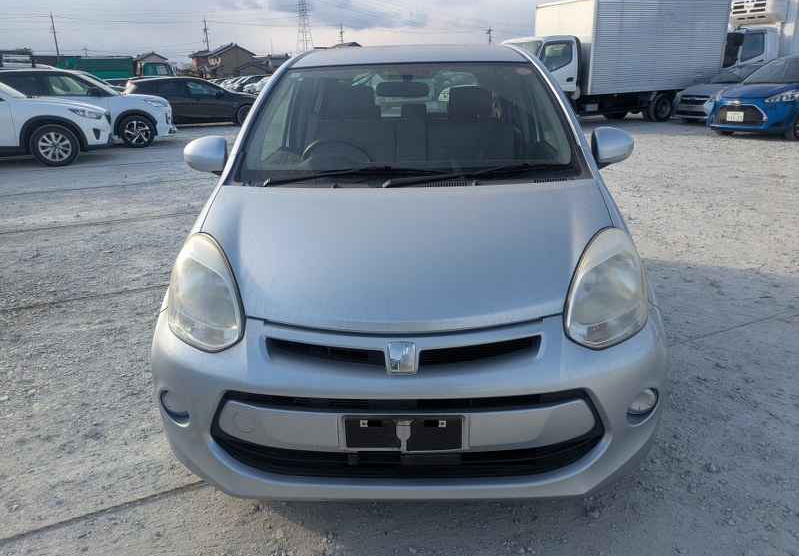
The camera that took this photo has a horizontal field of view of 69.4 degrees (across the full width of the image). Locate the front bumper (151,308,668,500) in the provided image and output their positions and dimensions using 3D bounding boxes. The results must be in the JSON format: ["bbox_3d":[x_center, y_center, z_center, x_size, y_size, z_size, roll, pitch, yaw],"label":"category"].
[{"bbox_3d":[0.019,0.362,1.777,1.630,0.520,0.460,-1,20,2],"label":"front bumper"}]

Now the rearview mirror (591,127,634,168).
[{"bbox_3d":[0.895,-0.567,2.453,0.205,0.165,0.135,-1,20,2],"label":"rearview mirror"}]

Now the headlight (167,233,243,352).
[{"bbox_3d":[-0.587,0.029,1.786,0.310,0.250,0.440,-1,20,2],"label":"headlight"}]

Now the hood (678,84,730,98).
[{"bbox_3d":[7.492,-4.524,13.855,1.050,0.280,1.460,-10,21,-23],"label":"hood"}]

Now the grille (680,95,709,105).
[{"bbox_3d":[6.989,-4.228,13.713,0.140,0.190,0.840,-10,21,-23],"label":"grille"}]

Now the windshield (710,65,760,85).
[{"bbox_3d":[8.266,-4.945,14.087,0.850,0.430,1.400,-10,21,-23],"label":"windshield"}]

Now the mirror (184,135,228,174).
[{"bbox_3d":[-0.825,-0.538,2.495,0.205,0.165,0.135,-1,20,2],"label":"mirror"}]

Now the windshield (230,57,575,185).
[{"bbox_3d":[0.035,-0.666,2.405,1.370,0.460,0.800,-1,19,3],"label":"windshield"}]

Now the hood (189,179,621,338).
[{"bbox_3d":[0.019,-0.116,1.909,1.410,0.290,0.840,-1,20,2],"label":"hood"}]

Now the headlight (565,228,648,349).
[{"bbox_3d":[0.599,0.017,1.720,0.320,0.290,0.390,-1,19,3],"label":"headlight"}]

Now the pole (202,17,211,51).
[{"bbox_3d":[-37.618,-44.935,114.051,1.300,12.300,0.600,-8,21,-18],"label":"pole"}]

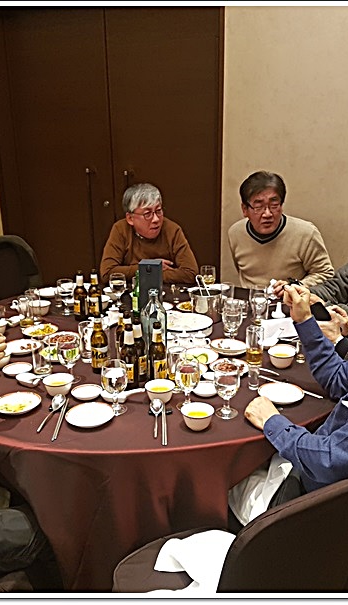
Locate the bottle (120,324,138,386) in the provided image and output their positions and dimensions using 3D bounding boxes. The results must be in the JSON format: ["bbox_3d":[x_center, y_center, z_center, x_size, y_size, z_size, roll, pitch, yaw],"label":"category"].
[{"bbox_3d":[-0.146,0.172,1.984,0.060,0.218,0.060,-1,18,0],"label":"bottle"}]

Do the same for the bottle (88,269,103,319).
[{"bbox_3d":[-0.358,-0.043,2.692,0.061,0.222,0.061,-4,18,-11],"label":"bottle"}]

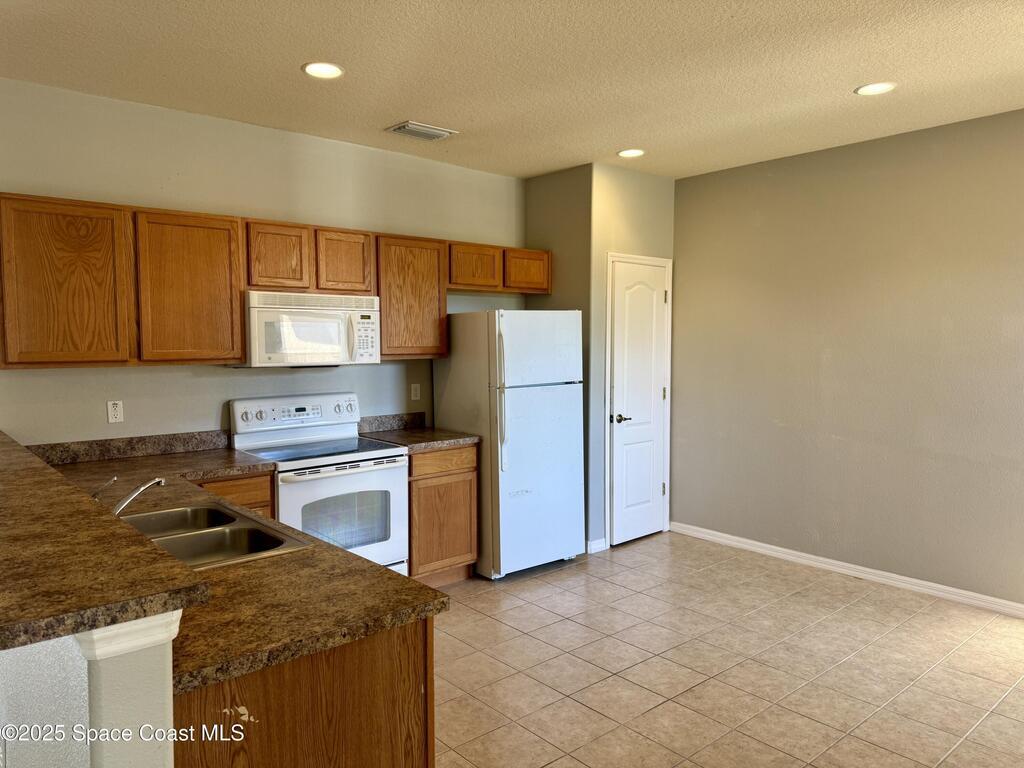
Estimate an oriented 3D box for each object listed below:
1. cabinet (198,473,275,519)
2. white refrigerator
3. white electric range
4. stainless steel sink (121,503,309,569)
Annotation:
[{"bbox_3d":[-1.579,0.862,3.675,0.465,0.877,0.626,-3,5,-41],"label":"cabinet"},{"bbox_3d":[-0.020,0.366,4.872,0.742,1.707,0.763,-3,5,-40],"label":"white refrigerator"},{"bbox_3d":[-1.079,0.680,4.028,0.768,1.192,0.697,-3,5,-41],"label":"white electric range"},{"bbox_3d":[-1.063,0.562,2.228,0.561,0.191,0.828,-3,5,-41],"label":"stainless steel sink"}]

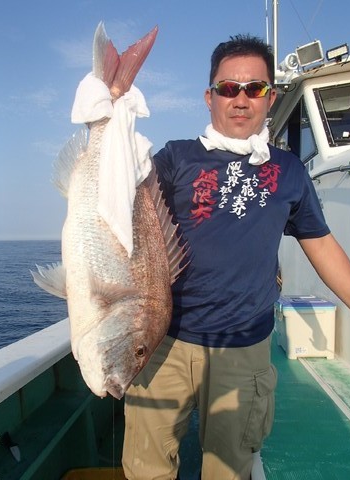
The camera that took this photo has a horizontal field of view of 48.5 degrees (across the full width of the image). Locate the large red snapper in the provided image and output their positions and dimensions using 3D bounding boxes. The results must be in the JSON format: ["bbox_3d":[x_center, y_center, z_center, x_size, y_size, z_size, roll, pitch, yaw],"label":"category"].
[{"bbox_3d":[-0.142,-0.063,0.825,0.320,0.790,0.140,0,0,-25],"label":"large red snapper"}]

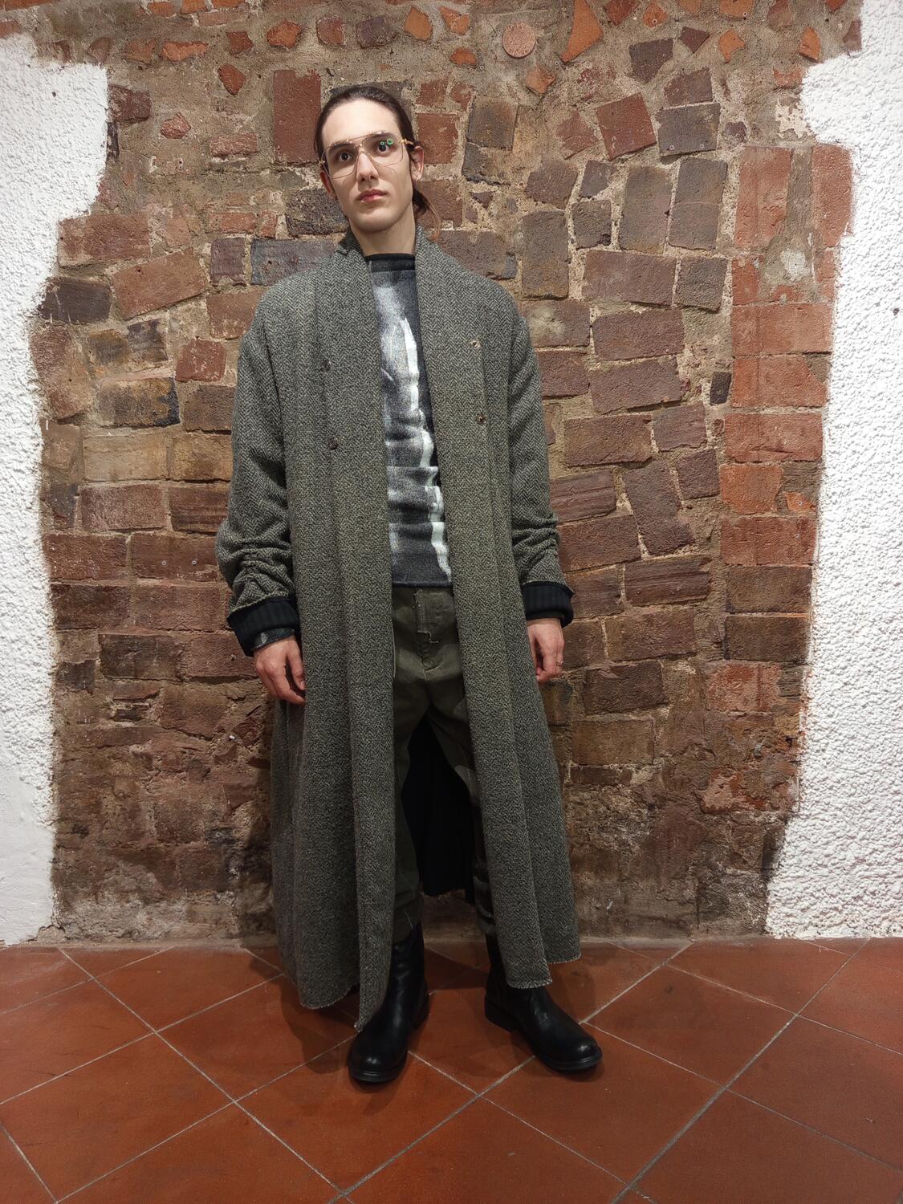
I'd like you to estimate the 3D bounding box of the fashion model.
[{"bbox_3d":[-0.092,-0.036,1.598,0.690,1.776,0.380,-2,4,-8],"label":"fashion model"}]

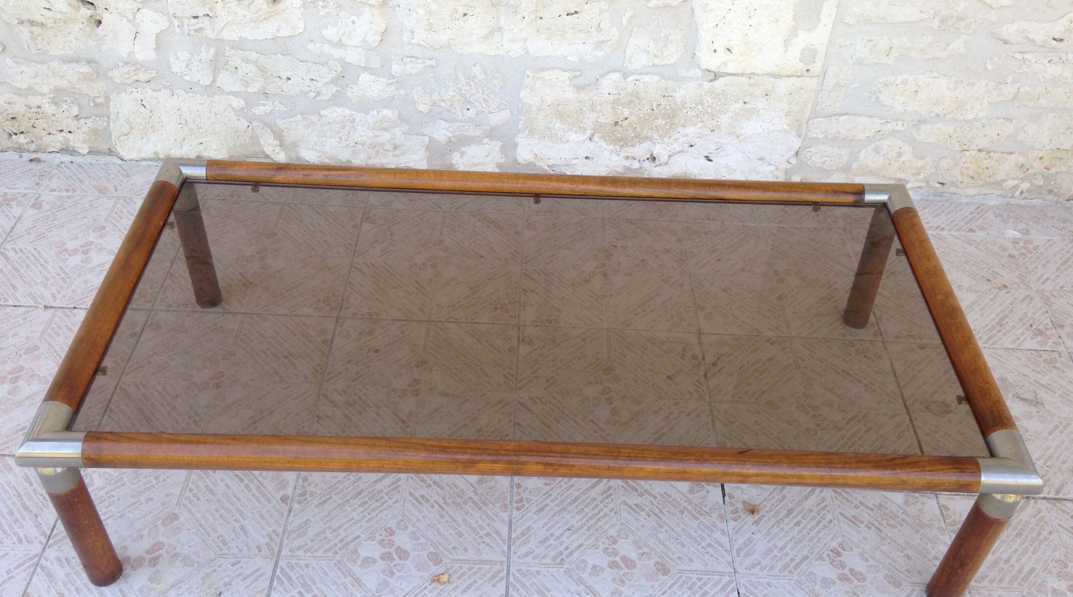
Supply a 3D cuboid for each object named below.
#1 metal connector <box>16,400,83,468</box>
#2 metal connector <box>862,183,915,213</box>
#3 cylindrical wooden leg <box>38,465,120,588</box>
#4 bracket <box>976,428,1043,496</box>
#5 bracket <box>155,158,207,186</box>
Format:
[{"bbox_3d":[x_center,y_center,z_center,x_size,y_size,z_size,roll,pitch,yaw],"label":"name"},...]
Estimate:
[{"bbox_3d":[-0.611,0.175,1.317,0.082,0.043,0.082,2,41,-1],"label":"metal connector"},{"bbox_3d":[0.612,-0.165,1.775,0.082,0.043,0.082,2,41,-1],"label":"metal connector"},{"bbox_3d":[-0.627,0.300,1.409,0.046,0.273,0.046,2,41,-1],"label":"cylindrical wooden leg"},{"bbox_3d":[0.609,0.216,1.342,0.082,0.043,0.082,2,41,-1],"label":"bracket"},{"bbox_3d":[-0.607,-0.207,1.749,0.082,0.043,0.082,2,41,-1],"label":"bracket"}]

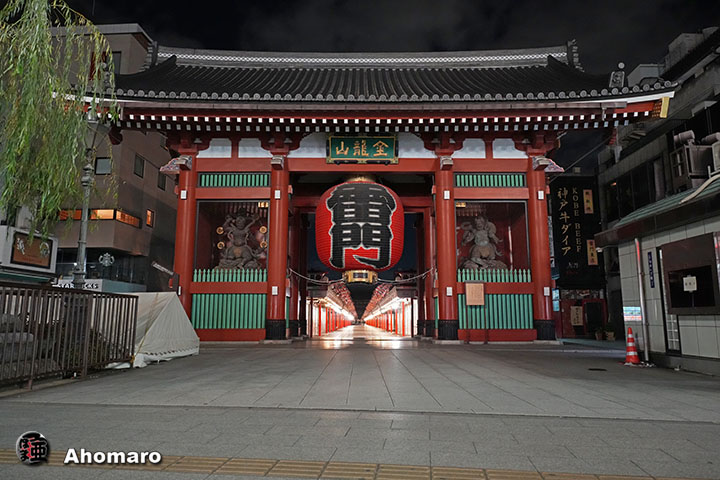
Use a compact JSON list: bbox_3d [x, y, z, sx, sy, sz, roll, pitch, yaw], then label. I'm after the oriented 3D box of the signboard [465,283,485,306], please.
[{"bbox_3d":[3.764,1.770,16.328,0.637,0.797,0.080,0,-9,0],"label":"signboard"}]

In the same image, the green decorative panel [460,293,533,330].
[{"bbox_3d":[4.286,2.270,15.788,2.321,1.156,0.120,0,-9,0],"label":"green decorative panel"}]

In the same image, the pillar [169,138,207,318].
[{"bbox_3d":[-5.985,0.184,17.095,0.630,6.327,0.630,0,-9,0],"label":"pillar"}]

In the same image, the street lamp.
[{"bbox_3d":[-5.052,-0.130,9.123,0.660,4.623,0.660,0,-9,0],"label":"street lamp"}]

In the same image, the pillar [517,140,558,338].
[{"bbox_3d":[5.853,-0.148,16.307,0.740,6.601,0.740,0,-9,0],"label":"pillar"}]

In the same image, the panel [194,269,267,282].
[{"bbox_3d":[-4.142,1.133,15.961,2.346,0.447,0.100,0,-9,0],"label":"panel"}]

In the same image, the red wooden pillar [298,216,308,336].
[{"bbox_3d":[-2.750,1.308,23.349,0.610,6.127,0.610,0,-9,0],"label":"red wooden pillar"}]

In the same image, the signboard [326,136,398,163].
[{"bbox_3d":[0.089,-2.929,16.174,2.280,0.899,0.220,0,3,0],"label":"signboard"}]

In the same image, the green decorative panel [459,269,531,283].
[{"bbox_3d":[4.553,1.203,16.877,2.505,0.463,0.090,0,-9,0],"label":"green decorative panel"}]

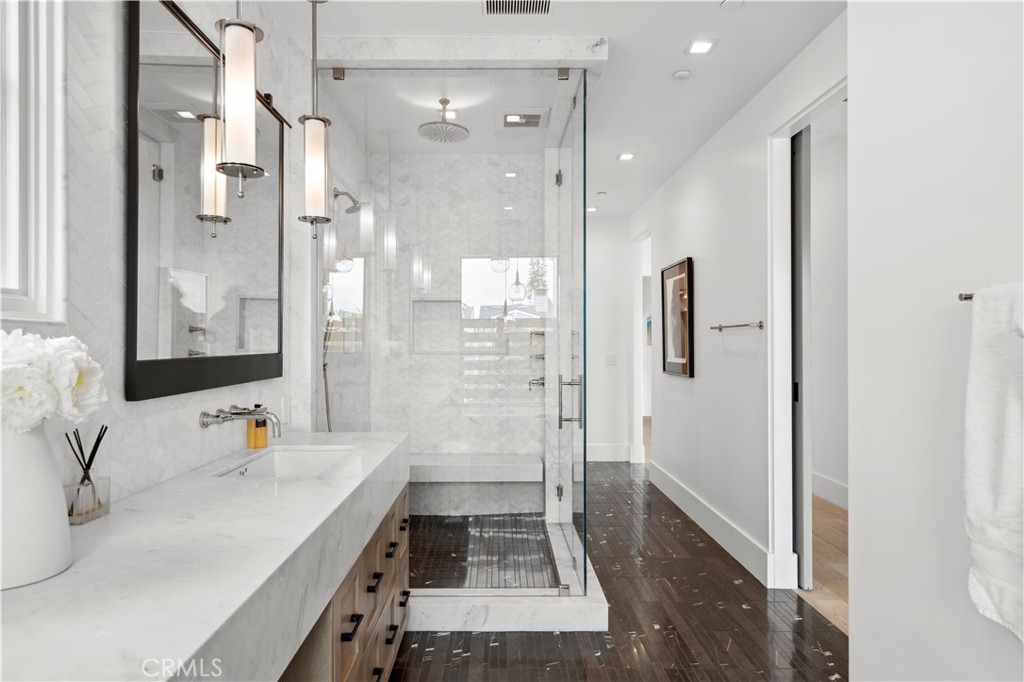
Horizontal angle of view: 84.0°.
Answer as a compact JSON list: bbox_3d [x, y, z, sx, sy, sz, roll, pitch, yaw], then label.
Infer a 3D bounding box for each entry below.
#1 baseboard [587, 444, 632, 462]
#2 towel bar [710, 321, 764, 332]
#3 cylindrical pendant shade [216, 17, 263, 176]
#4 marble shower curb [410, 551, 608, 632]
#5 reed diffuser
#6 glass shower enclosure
[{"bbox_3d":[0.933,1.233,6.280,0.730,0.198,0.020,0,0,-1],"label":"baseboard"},{"bbox_3d":[1.338,-0.087,3.430,0.080,0.048,0.620,0,0,-1],"label":"towel bar"},{"bbox_3d":[-0.793,-0.702,1.660,0.130,0.415,0.130,0,0,0],"label":"cylindrical pendant shade"},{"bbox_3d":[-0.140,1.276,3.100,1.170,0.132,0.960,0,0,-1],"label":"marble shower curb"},{"bbox_3d":[-1.035,0.321,1.385,0.070,0.220,0.120,0,0,-1],"label":"reed diffuser"},{"bbox_3d":[-0.300,-0.042,3.240,1.280,2.500,1.090,0,0,-1],"label":"glass shower enclosure"}]

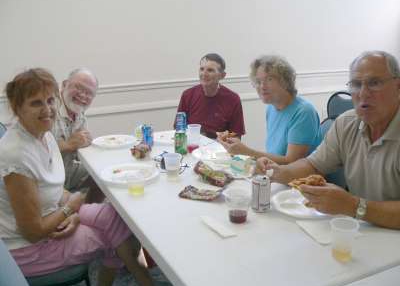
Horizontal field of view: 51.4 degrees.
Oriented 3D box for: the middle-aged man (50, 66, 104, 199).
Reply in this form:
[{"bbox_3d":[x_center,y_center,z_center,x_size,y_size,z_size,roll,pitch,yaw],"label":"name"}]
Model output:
[{"bbox_3d":[-0.740,0.159,2.470,0.780,1.220,0.540,7,16,27],"label":"middle-aged man"}]

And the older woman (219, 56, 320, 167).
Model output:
[{"bbox_3d":[0.396,0.180,2.189,0.740,1.250,0.540,-11,18,-34],"label":"older woman"}]

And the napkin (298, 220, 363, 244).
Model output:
[{"bbox_3d":[0.435,0.284,1.404,0.170,0.008,0.195,-4,14,-15],"label":"napkin"}]

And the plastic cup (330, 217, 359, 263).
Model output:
[{"bbox_3d":[0.408,0.283,1.189,0.077,0.112,0.077,-1,15,0],"label":"plastic cup"}]

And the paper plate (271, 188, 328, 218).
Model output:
[{"bbox_3d":[0.405,0.233,1.552,0.268,0.022,0.268,-1,15,0],"label":"paper plate"}]

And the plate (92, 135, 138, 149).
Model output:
[{"bbox_3d":[-0.520,-0.004,2.543,0.268,0.022,0.268,0,14,0],"label":"plate"}]

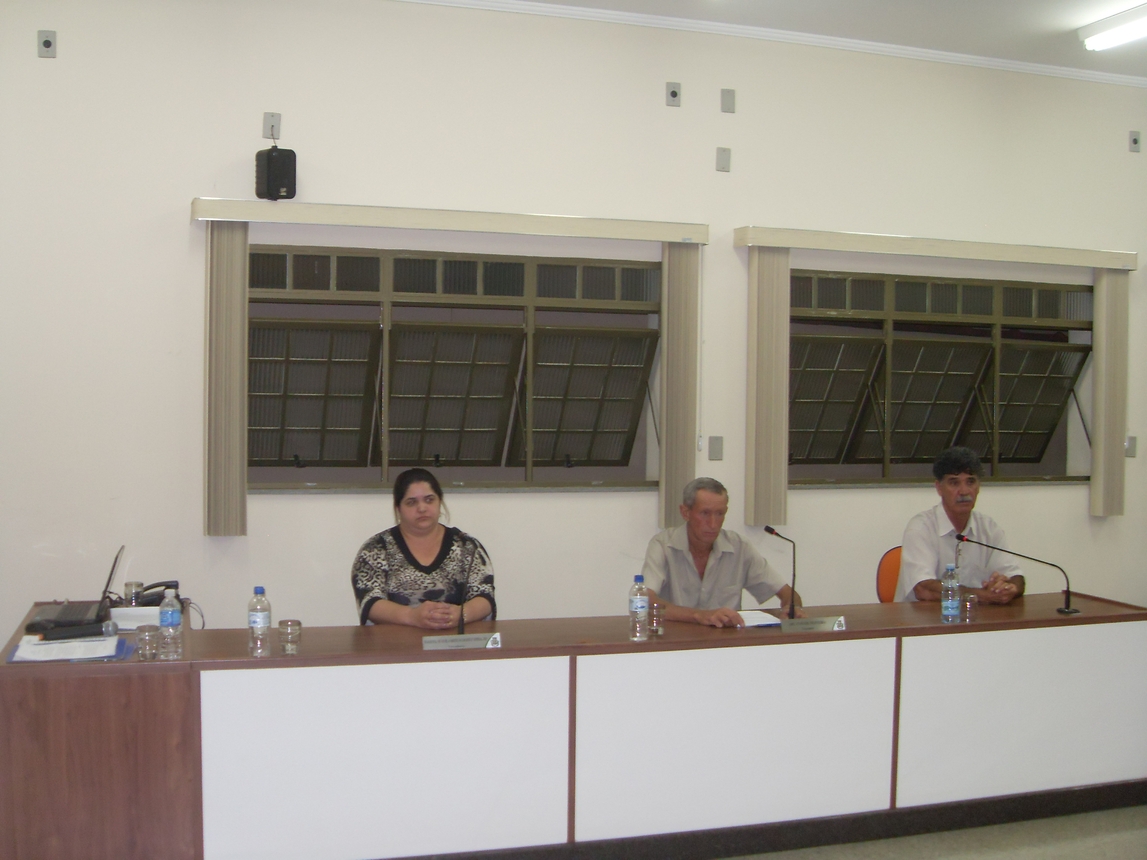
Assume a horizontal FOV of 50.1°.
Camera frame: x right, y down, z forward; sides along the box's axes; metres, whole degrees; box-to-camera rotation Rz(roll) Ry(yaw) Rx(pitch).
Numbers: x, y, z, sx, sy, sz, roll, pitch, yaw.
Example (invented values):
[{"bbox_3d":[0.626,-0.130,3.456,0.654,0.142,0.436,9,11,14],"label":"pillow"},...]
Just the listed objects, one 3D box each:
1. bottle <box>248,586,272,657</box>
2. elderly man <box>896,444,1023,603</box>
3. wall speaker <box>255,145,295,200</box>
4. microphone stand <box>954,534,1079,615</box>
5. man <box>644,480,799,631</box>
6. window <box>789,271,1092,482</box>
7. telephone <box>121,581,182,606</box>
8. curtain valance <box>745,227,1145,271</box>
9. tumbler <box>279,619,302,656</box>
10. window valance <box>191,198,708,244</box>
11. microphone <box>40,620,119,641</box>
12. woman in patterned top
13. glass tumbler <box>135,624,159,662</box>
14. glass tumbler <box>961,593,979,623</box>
[{"bbox_3d":[-0.918,0.557,3.588,0.066,0.200,0.066,0,2,-17],"label":"bottle"},{"bbox_3d":[1.610,0.750,5.064,0.520,1.375,0.660,1,1,-9],"label":"elderly man"},{"bbox_3d":[-1.262,-1.087,5.192,0.142,0.230,0.125,-1,2,-44],"label":"wall speaker"},{"bbox_3d":[1.617,0.522,4.465,0.487,0.286,0.100,1,2,4],"label":"microphone stand"},{"bbox_3d":[0.488,0.783,4.521,0.600,1.219,0.740,0,2,-11],"label":"man"},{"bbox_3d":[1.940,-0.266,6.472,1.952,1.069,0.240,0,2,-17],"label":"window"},{"bbox_3d":[-1.507,0.596,4.383,0.210,0.105,0.170,0,1,-16],"label":"telephone"},{"bbox_3d":[1.909,-0.914,6.248,2.339,0.093,0.150,0,2,-17],"label":"curtain valance"},{"bbox_3d":[-0.860,0.631,3.721,0.069,0.097,0.069,0,1,-16],"label":"tumbler"},{"bbox_3d":[-0.493,-0.916,5.478,2.301,0.094,0.160,0,1,-17],"label":"window valance"},{"bbox_3d":[-1.473,0.596,3.656,0.237,0.052,0.051,0,2,-24],"label":"microphone"},{"bbox_3d":[-0.535,0.785,4.432,0.530,1.294,0.660,0,1,-16],"label":"woman in patterned top"},{"bbox_3d":[-1.216,0.604,3.502,0.069,0.094,0.069,0,2,-17],"label":"glass tumbler"},{"bbox_3d":[1.424,0.641,4.402,0.067,0.096,0.067,1,1,0],"label":"glass tumbler"}]

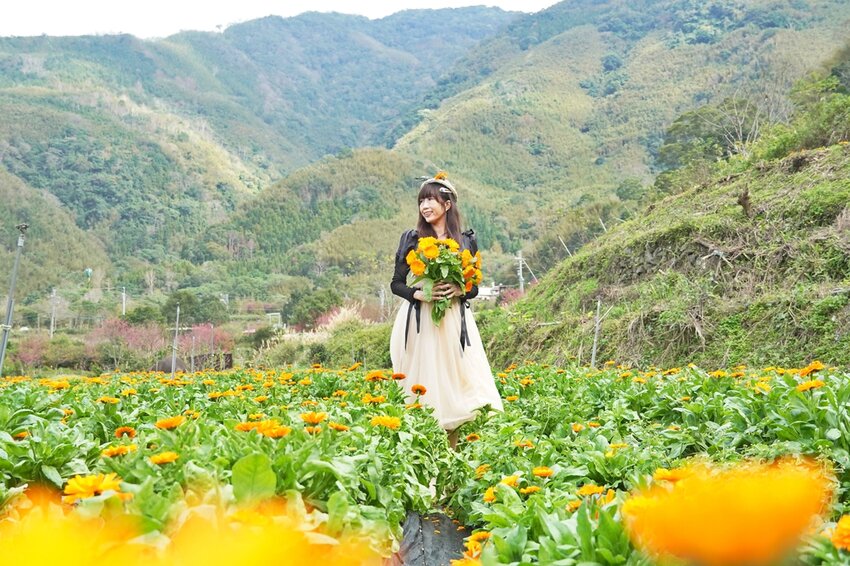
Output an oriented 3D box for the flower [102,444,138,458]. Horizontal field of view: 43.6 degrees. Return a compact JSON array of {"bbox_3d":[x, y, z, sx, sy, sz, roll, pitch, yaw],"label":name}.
[{"bbox_3d":[-0.731,0.405,2.550,0.083,0.028,0.083,0,-3,0],"label":"flower"}]

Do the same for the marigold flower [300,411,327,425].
[{"bbox_3d":[-0.326,0.393,3.100,0.077,0.032,0.077,0,-3,0],"label":"marigold flower"}]

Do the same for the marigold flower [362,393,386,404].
[{"bbox_3d":[-0.185,0.424,3.900,0.080,0.037,0.080,0,-3,0],"label":"marigold flower"}]

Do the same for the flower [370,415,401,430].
[{"bbox_3d":[-0.097,0.342,2.600,0.073,0.038,0.073,0,-4,0],"label":"flower"}]

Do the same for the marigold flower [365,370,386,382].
[{"bbox_3d":[-0.193,0.365,4.150,0.085,0.037,0.085,0,-3,0],"label":"marigold flower"}]

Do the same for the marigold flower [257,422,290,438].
[{"bbox_3d":[-0.340,0.333,2.400,0.072,0.036,0.072,0,-4,0],"label":"marigold flower"}]

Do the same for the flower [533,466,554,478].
[{"bbox_3d":[0.413,0.660,3.700,0.073,0.031,0.073,0,-3,0],"label":"flower"}]

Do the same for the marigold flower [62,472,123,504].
[{"bbox_3d":[-0.416,0.256,1.330,0.075,0.042,0.075,0,-4,0],"label":"marigold flower"}]

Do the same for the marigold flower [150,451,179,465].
[{"bbox_3d":[-0.589,0.394,2.400,0.063,0.032,0.063,0,-4,0],"label":"marigold flower"}]

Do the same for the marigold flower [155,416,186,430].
[{"bbox_3d":[-0.614,0.337,2.550,0.072,0.034,0.072,0,-4,0],"label":"marigold flower"}]

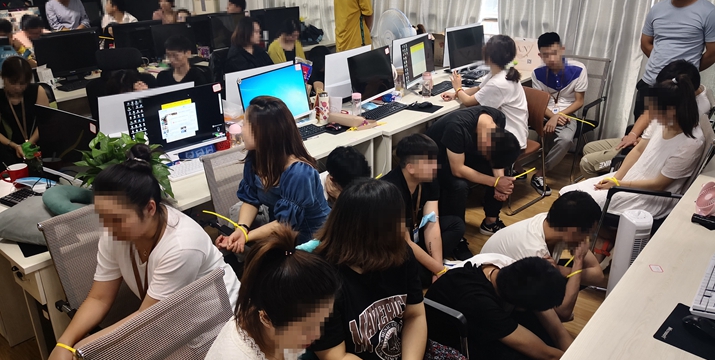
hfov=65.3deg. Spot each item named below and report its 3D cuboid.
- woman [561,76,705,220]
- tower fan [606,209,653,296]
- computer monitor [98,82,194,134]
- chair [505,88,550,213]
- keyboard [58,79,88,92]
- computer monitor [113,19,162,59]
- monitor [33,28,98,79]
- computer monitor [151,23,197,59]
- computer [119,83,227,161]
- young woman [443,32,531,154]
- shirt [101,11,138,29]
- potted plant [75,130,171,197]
[{"bbox_3d":[1.414,0.066,2.897,0.770,1.200,0.480,4,22,12],"label":"woman"},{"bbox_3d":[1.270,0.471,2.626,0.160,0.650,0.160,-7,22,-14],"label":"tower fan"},{"bbox_3d":[-1.129,-0.368,3.128,0.530,0.340,0.160,-17,38,-35],"label":"computer monitor"},{"bbox_3d":[1.119,-0.237,4.213,0.530,0.820,0.470,-17,27,-34],"label":"chair"},{"bbox_3d":[-2.122,-0.753,4.437,0.170,0.030,0.440,18,29,37],"label":"keyboard"},{"bbox_3d":[-2.350,-1.491,6.055,0.510,0.420,0.180,-16,26,-33],"label":"computer monitor"},{"bbox_3d":[-2.301,-0.988,4.518,0.190,0.400,0.550,13,26,29],"label":"monitor"},{"bbox_3d":[-1.969,-1.459,5.986,0.180,0.420,0.520,17,28,38],"label":"computer monitor"},{"bbox_3d":[-1.000,-0.308,3.122,0.540,0.380,0.170,-19,28,-36],"label":"computer"},{"bbox_3d":[0.965,-0.431,4.130,0.750,1.240,0.480,5,22,15],"label":"young woman"},{"bbox_3d":[-2.628,-1.565,6.205,0.460,0.560,0.300,-9,24,-20],"label":"shirt"},{"bbox_3d":[-1.013,-0.073,2.403,0.370,0.320,0.380,18,29,37],"label":"potted plant"}]

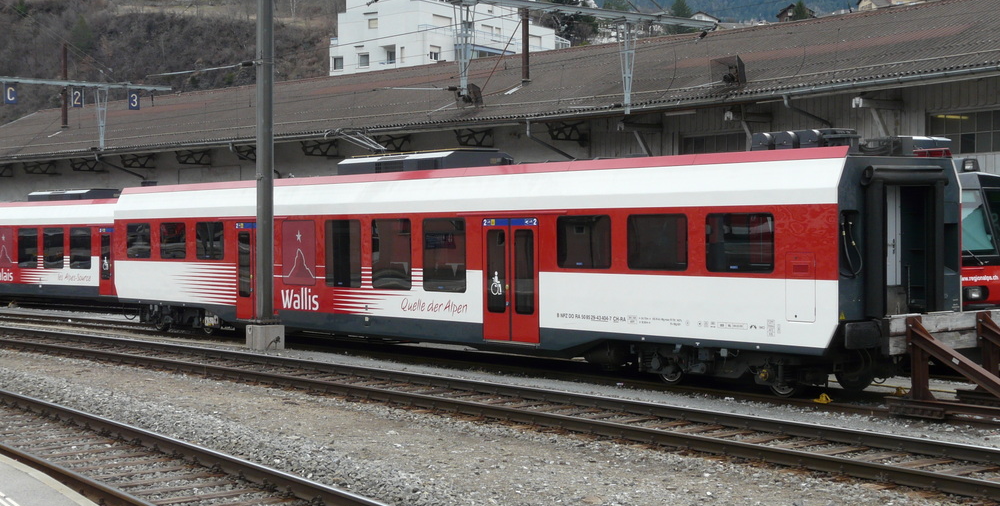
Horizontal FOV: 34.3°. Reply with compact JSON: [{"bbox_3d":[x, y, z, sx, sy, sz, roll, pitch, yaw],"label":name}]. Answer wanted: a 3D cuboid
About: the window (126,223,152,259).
[{"bbox_3d":[-9.177,-0.311,41.252,0.080,0.902,1.469,-1,1,-37],"label":"window"}]

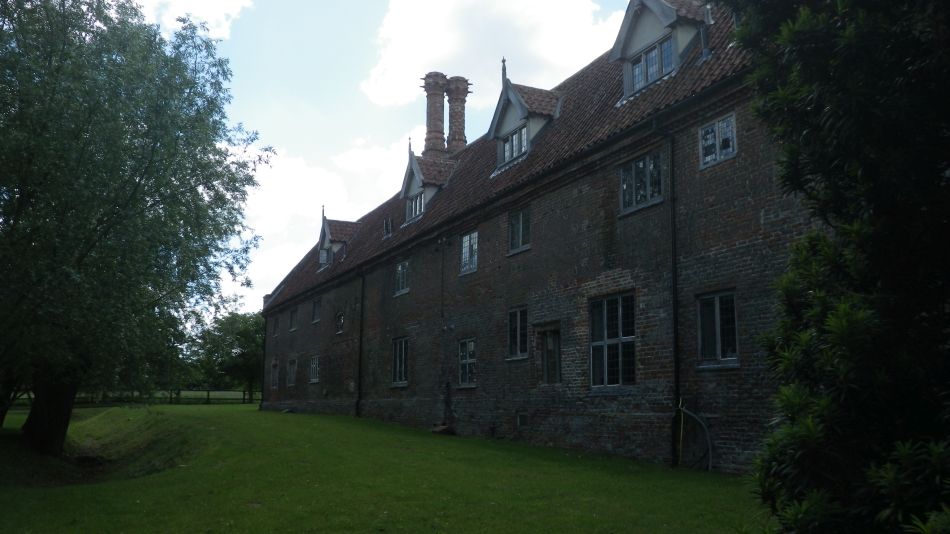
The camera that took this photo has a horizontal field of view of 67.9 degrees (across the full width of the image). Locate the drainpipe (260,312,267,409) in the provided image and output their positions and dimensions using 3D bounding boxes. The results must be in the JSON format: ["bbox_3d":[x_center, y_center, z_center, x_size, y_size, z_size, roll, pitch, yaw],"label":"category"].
[{"bbox_3d":[-11.823,5.221,39.492,0.140,5.447,0.120,7,-13,-27],"label":"drainpipe"}]

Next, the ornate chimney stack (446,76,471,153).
[{"bbox_3d":[-0.659,-5.924,27.870,0.930,3.474,0.930,7,-13,-27],"label":"ornate chimney stack"}]

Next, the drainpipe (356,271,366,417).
[{"bbox_3d":[-4.074,2.637,25.154,0.150,5.230,0.120,7,-13,-27],"label":"drainpipe"}]

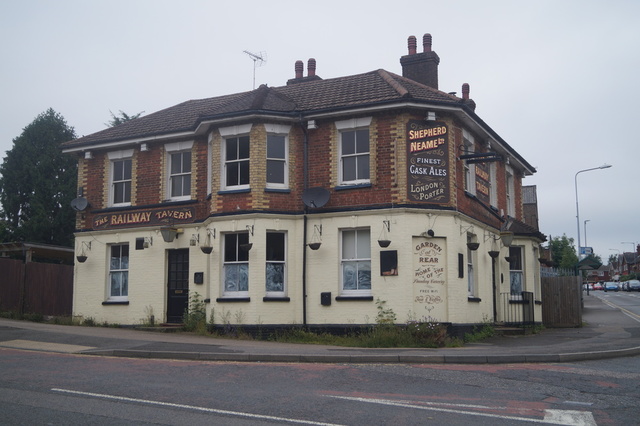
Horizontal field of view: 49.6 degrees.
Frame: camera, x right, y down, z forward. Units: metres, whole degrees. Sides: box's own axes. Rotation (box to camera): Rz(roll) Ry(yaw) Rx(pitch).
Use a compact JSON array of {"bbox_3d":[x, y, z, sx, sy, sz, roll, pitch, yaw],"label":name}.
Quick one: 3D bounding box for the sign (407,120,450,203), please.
[{"bbox_3d":[2.868,-1.367,18.266,1.216,2.197,0.040,3,-9,-18],"label":"sign"}]

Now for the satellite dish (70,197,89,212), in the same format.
[{"bbox_3d":[-7.695,-0.272,22.187,0.540,0.430,0.370,-2,-8,10],"label":"satellite dish"}]

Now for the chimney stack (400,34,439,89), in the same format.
[{"bbox_3d":[3.274,-4.783,22.534,1.126,1.920,0.620,-4,-9,26],"label":"chimney stack"}]

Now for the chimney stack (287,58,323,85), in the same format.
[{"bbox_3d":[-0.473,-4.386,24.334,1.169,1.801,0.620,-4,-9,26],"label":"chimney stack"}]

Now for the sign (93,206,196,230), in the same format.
[{"bbox_3d":[-5.487,0.177,21.345,4.015,0.402,0.050,-4,-9,26],"label":"sign"}]

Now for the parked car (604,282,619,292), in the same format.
[{"bbox_3d":[42.048,10.721,99.845,1.800,1.500,4.100,-4,-9,24],"label":"parked car"}]

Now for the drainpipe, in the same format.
[{"bbox_3d":[-0.448,0.156,18.682,0.110,5.737,0.250,-4,-9,26],"label":"drainpipe"}]

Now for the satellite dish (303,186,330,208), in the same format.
[{"bbox_3d":[-0.093,-0.419,18.386,0.730,0.560,0.460,-2,-8,14],"label":"satellite dish"}]

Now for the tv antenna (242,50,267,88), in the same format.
[{"bbox_3d":[-2.245,-4.985,23.689,0.420,1.441,1.178,-6,-10,35],"label":"tv antenna"}]

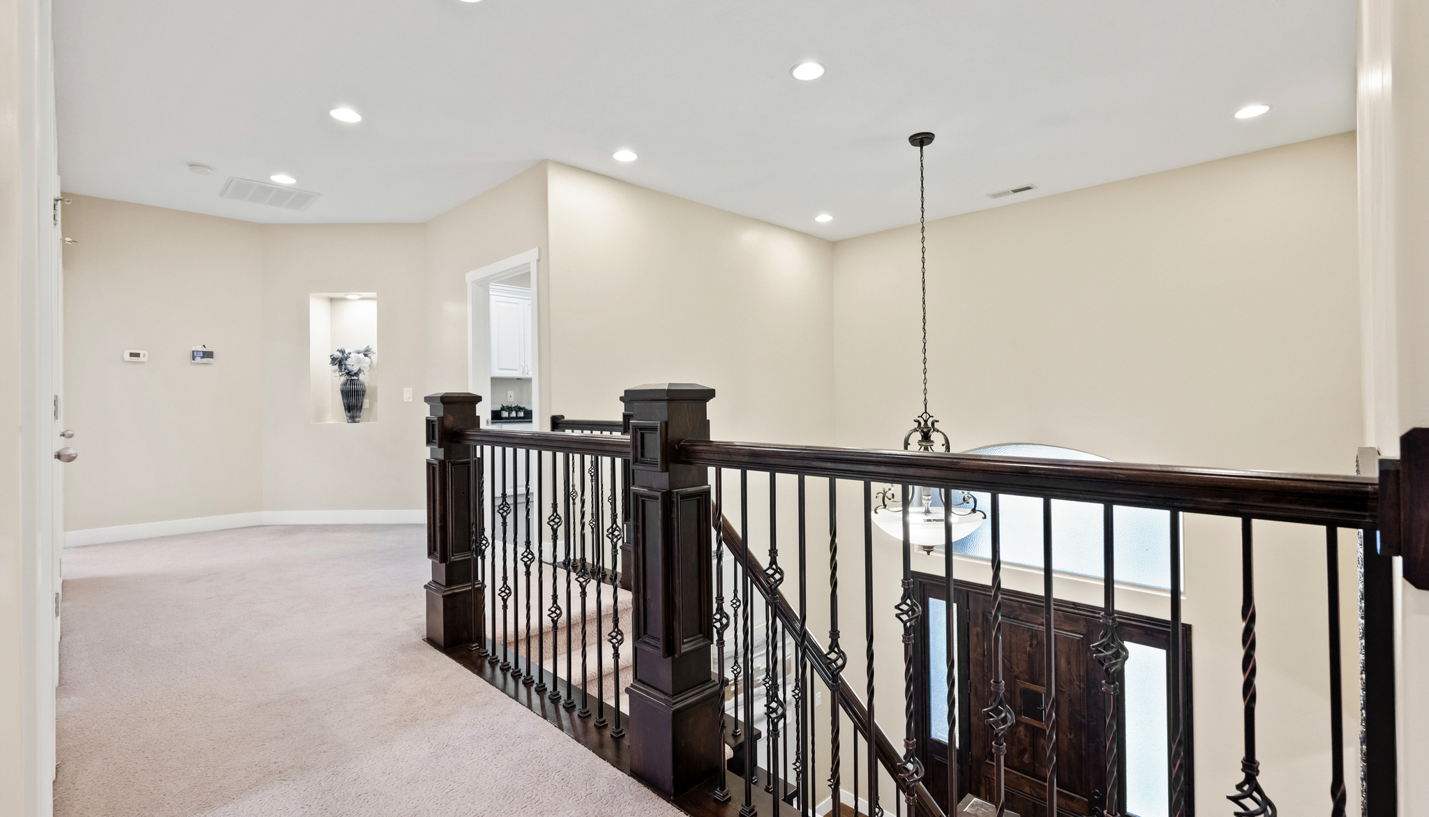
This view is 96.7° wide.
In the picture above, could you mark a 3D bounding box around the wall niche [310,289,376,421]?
[{"bbox_3d":[-3.366,-0.460,5.923,0.600,1.180,0.315,-1,1,-1],"label":"wall niche"}]

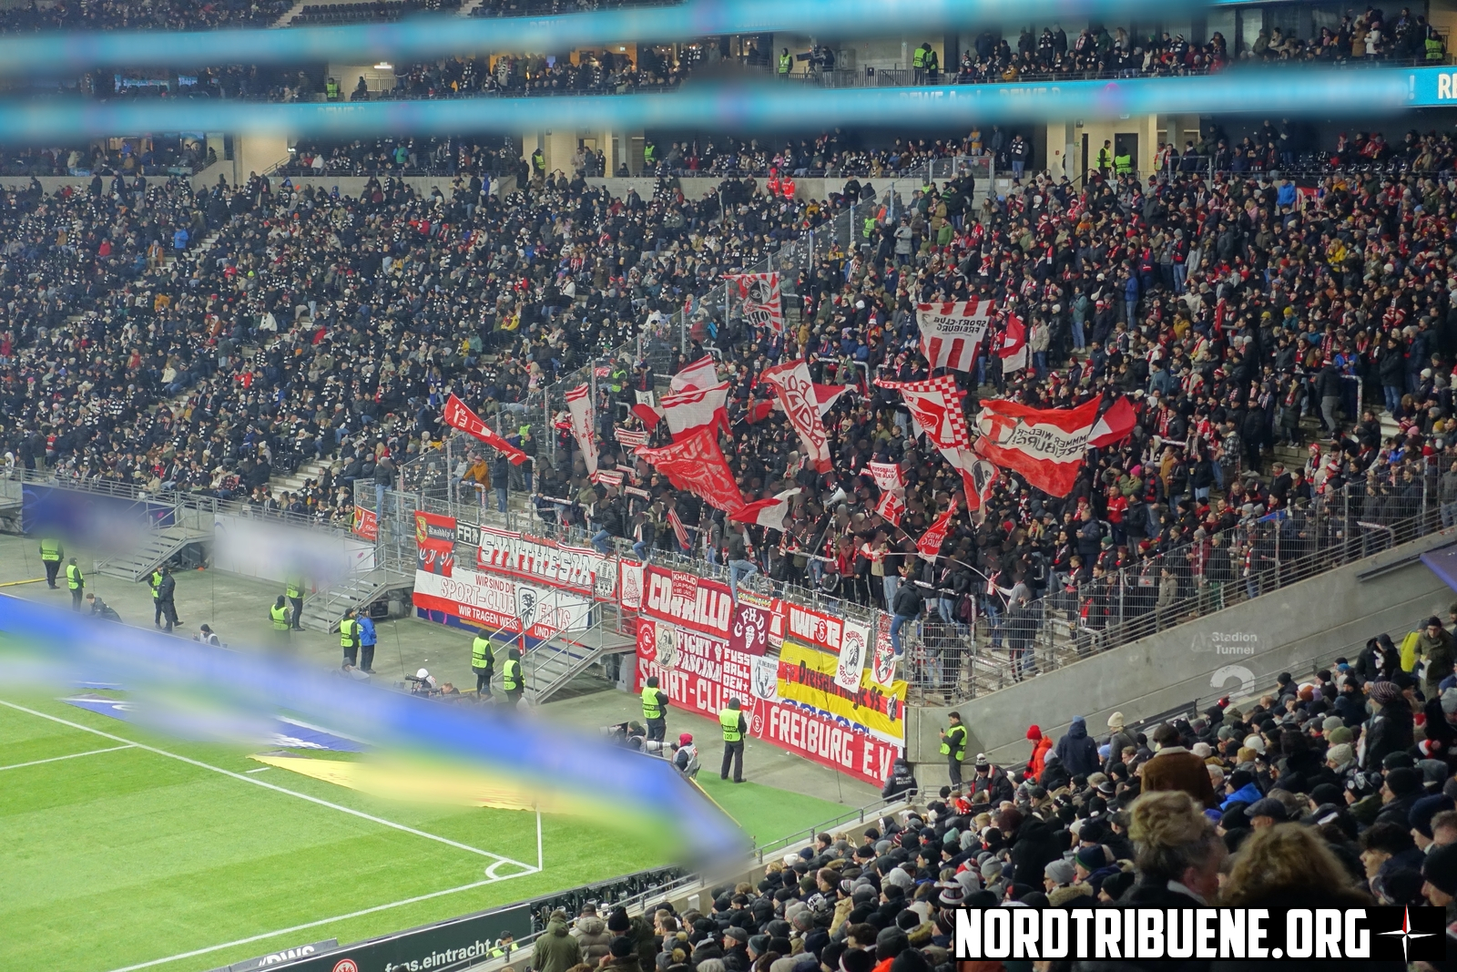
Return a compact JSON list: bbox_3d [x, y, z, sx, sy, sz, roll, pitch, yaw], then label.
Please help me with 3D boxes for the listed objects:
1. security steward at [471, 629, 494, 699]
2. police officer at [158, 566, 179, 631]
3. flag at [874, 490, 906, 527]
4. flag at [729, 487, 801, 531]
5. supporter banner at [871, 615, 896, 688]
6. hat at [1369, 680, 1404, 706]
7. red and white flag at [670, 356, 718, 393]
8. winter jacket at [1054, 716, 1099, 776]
[{"bbox_3d":[-5.871,4.295,65.920,0.560,1.780,0.380,7,10,38],"label":"security steward"},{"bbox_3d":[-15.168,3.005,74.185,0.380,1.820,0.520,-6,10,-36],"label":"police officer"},{"bbox_3d":[3.596,0.492,61.000,0.750,0.820,0.250,5,9,30],"label":"flag"},{"bbox_3d":[0.847,0.534,63.000,1.650,1.000,0.600,4,8,23],"label":"flag"},{"bbox_3d":[3.216,3.375,56.666,0.060,1.500,0.850,2,6,-26],"label":"supporter banner"},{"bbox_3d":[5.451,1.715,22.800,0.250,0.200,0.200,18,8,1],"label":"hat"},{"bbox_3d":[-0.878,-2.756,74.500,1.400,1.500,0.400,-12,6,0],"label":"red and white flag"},{"bbox_3d":[4.813,3.654,38.023,0.600,0.900,0.380,-1,8,-7],"label":"winter jacket"}]

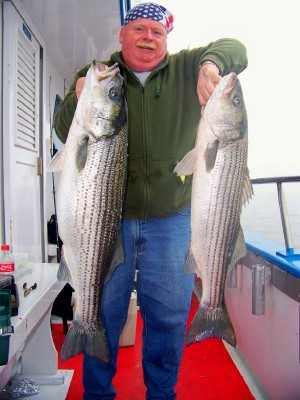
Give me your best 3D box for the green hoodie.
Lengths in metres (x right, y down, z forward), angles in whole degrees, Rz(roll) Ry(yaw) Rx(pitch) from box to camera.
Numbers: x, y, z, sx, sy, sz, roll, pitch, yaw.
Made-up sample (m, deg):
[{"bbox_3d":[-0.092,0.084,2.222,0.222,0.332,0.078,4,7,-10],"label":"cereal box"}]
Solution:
[{"bbox_3d":[0.000,-0.285,1.660,0.760,0.710,0.460,0,4,3],"label":"green hoodie"}]

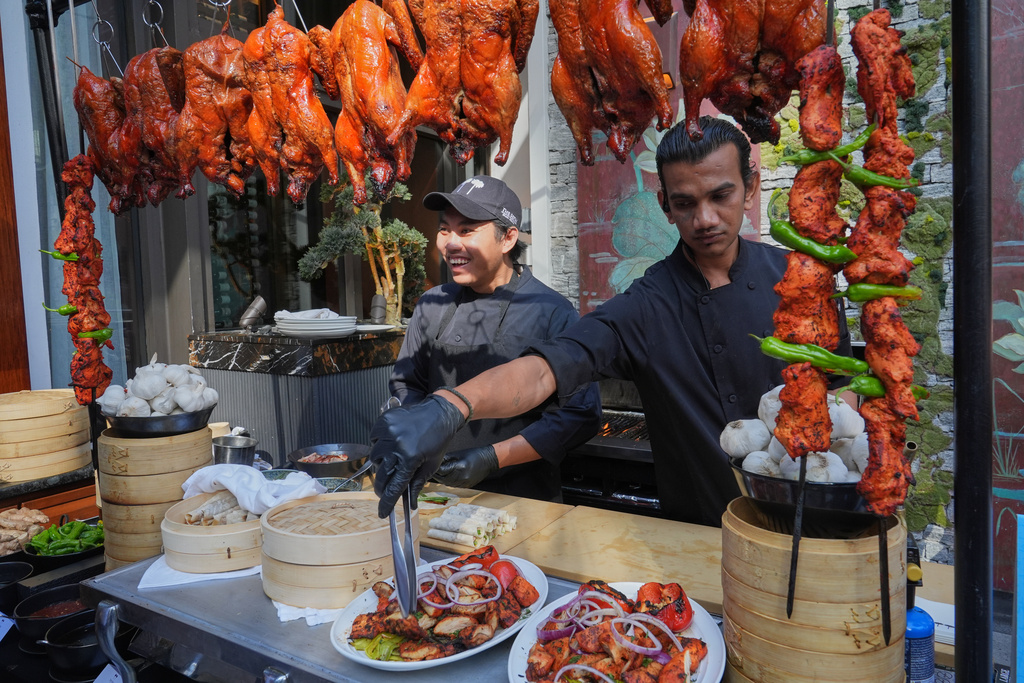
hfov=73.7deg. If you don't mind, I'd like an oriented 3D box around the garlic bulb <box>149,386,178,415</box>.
[{"bbox_3d":[-0.775,0.134,1.520,0.063,0.060,0.060,-3,4,-24],"label":"garlic bulb"}]

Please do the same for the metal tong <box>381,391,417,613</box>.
[{"bbox_3d":[-0.154,0.228,0.948,0.040,0.290,0.030,-1,-10,-31],"label":"metal tong"}]

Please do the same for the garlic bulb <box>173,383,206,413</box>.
[{"bbox_3d":[-0.619,0.107,1.310,0.057,0.052,0.057,25,18,0],"label":"garlic bulb"}]

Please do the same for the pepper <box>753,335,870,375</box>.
[{"bbox_3d":[0.374,0.016,0.855,0.148,0.034,0.030,16,0,0],"label":"pepper"}]

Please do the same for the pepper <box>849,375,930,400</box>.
[{"bbox_3d":[0.469,0.060,0.855,0.112,0.032,0.028,5,0,0],"label":"pepper"}]

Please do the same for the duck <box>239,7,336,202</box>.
[{"bbox_3d":[-0.365,-0.389,1.120,0.138,0.312,0.125,-2,5,-6],"label":"duck"}]

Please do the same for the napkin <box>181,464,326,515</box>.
[{"bbox_3d":[-0.496,0.284,1.310,0.265,0.085,0.160,-2,4,-18],"label":"napkin"}]

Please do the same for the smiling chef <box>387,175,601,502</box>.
[{"bbox_3d":[-0.040,0.467,1.645,0.510,1.720,0.400,0,4,19],"label":"smiling chef"}]

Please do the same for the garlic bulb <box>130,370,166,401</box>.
[{"bbox_3d":[-0.704,0.085,1.320,0.061,0.056,0.061,-18,12,0],"label":"garlic bulb"}]

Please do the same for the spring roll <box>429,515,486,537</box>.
[{"bbox_3d":[-0.102,0.337,1.244,0.110,0.021,0.021,2,5,31],"label":"spring roll"}]

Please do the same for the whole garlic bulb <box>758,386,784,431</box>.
[{"bbox_3d":[0.406,0.102,1.035,0.066,0.070,0.066,0,4,18],"label":"whole garlic bulb"}]

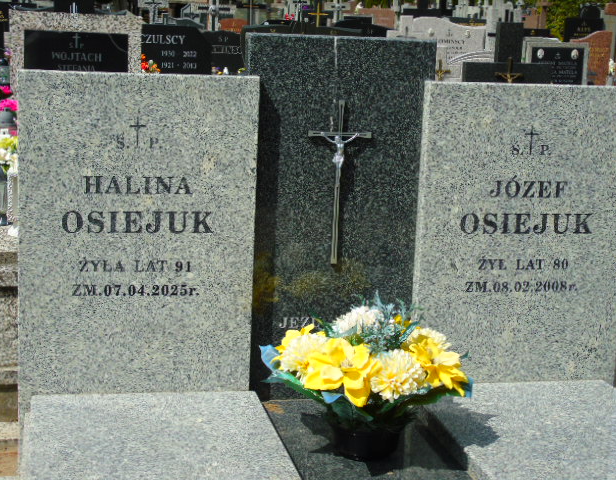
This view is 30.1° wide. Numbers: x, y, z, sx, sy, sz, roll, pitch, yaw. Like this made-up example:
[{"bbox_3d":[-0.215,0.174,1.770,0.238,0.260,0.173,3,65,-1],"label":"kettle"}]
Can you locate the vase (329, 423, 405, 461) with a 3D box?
[{"bbox_3d":[0.134,0.433,2.579,0.157,0.083,0.157,0,11,-12],"label":"vase"}]

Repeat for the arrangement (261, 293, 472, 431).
[{"bbox_3d":[0.135,0.272,2.536,0.479,0.297,0.418,0,11,-12],"label":"arrangement"}]

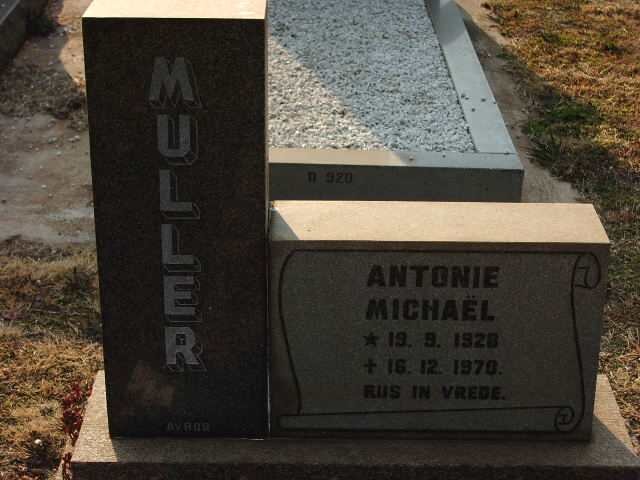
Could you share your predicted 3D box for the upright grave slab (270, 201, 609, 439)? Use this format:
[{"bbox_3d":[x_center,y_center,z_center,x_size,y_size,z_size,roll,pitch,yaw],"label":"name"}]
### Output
[{"bbox_3d":[0.204,0.151,2.530,0.595,0.401,0.180,0,24,0],"label":"upright grave slab"}]

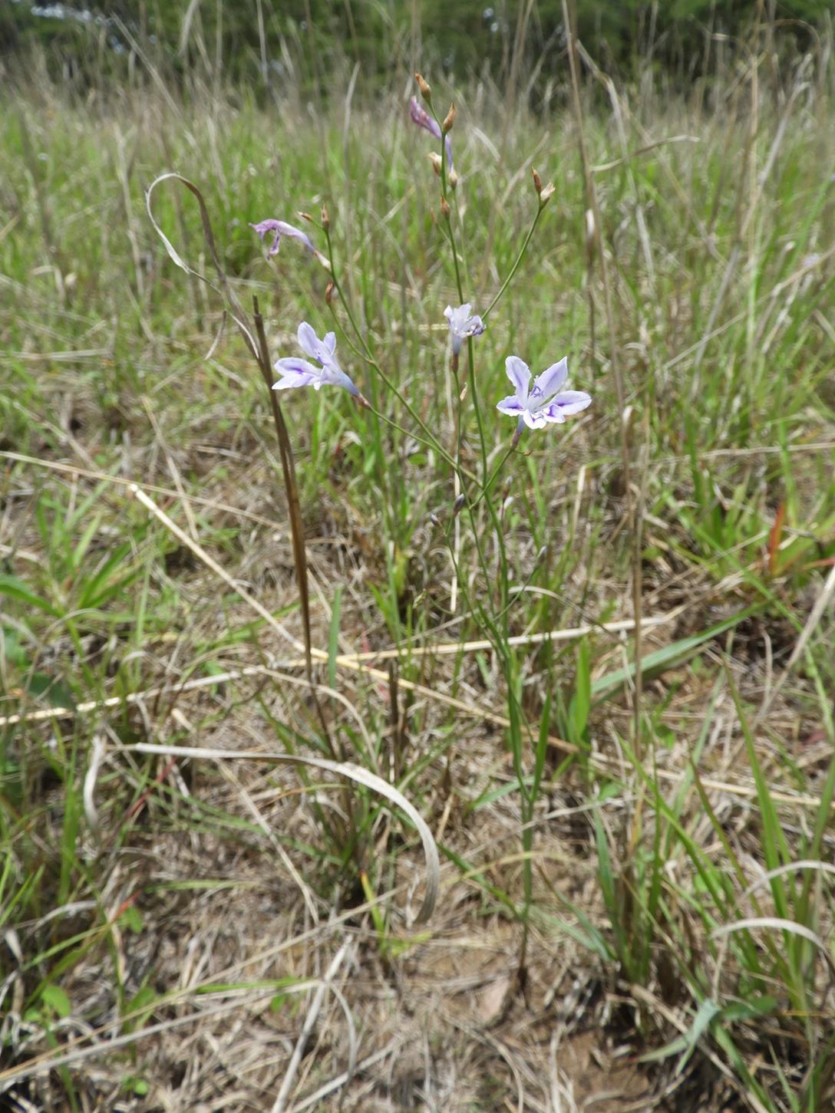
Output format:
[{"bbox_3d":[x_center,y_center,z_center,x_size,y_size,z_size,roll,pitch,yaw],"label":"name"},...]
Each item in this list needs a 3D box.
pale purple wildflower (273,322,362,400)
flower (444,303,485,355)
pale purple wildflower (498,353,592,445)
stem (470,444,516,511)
[{"bbox_3d":[-0.031,-0.062,0.242,0.025,0.021,0.022,-15,34,-24],"label":"pale purple wildflower"},{"bbox_3d":[0.015,-0.072,0.245,0.013,0.014,0.011,-14,34,-21],"label":"flower"},{"bbox_3d":[0.038,-0.049,0.238,0.028,0.022,0.021,-8,32,-13],"label":"pale purple wildflower"},{"bbox_3d":[0.024,-0.025,0.241,0.015,0.019,0.008,0,31,0],"label":"stem"}]

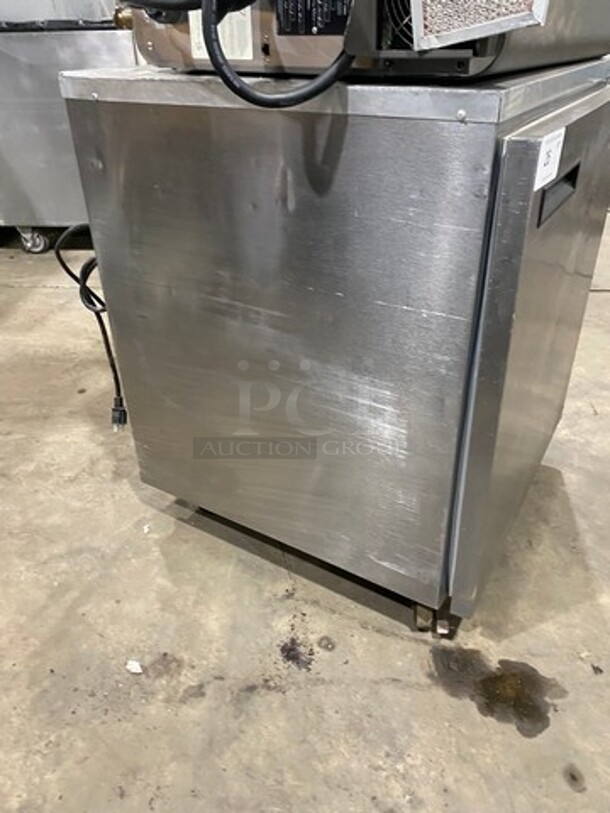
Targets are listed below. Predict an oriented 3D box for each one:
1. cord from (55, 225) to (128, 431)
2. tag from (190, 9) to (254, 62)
[{"bbox_3d":[-0.387,-0.145,1.173,0.120,0.440,0.110,17,36,27],"label":"cord"},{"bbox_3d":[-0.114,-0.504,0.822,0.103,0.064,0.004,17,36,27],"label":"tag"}]

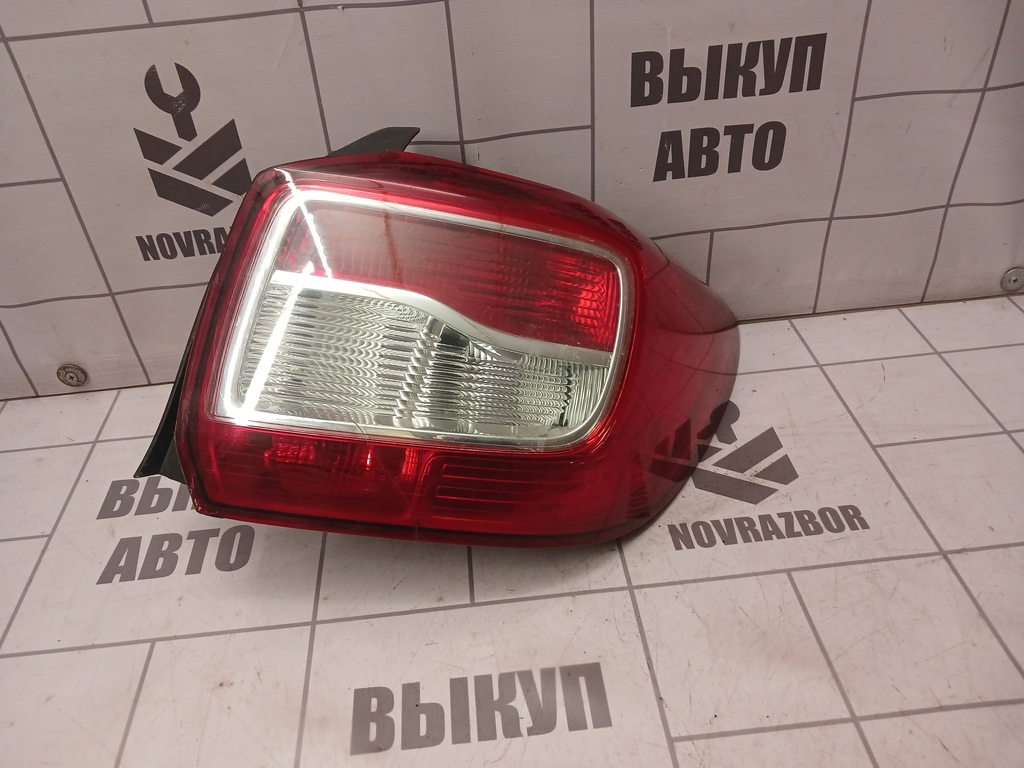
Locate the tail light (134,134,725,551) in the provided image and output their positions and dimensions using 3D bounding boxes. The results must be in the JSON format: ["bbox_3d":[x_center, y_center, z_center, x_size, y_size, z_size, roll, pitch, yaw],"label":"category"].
[{"bbox_3d":[-0.019,-0.026,0.597,0.360,0.255,0.200,5,4,2],"label":"tail light"}]

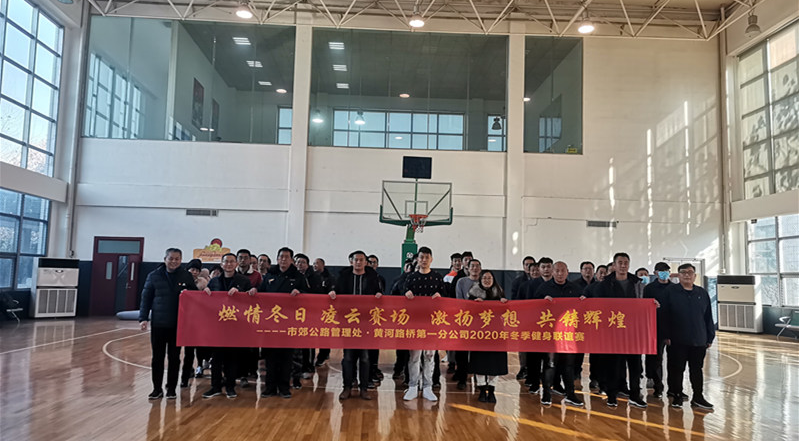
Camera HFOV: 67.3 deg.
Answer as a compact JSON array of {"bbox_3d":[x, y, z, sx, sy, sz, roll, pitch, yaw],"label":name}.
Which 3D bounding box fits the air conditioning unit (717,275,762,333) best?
[{"bbox_3d":[10.885,2.673,19.175,0.530,1.786,1.107,6,-7,-38],"label":"air conditioning unit"}]

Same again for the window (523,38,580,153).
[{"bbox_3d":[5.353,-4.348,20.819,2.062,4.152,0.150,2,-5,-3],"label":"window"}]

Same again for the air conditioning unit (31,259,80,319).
[{"bbox_3d":[-10.506,2.080,18.307,0.530,1.786,1.107,-4,-8,44],"label":"air conditioning unit"}]

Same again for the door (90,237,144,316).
[{"bbox_3d":[-9.189,1.832,19.522,1.603,2.576,0.160,2,-5,-3],"label":"door"}]

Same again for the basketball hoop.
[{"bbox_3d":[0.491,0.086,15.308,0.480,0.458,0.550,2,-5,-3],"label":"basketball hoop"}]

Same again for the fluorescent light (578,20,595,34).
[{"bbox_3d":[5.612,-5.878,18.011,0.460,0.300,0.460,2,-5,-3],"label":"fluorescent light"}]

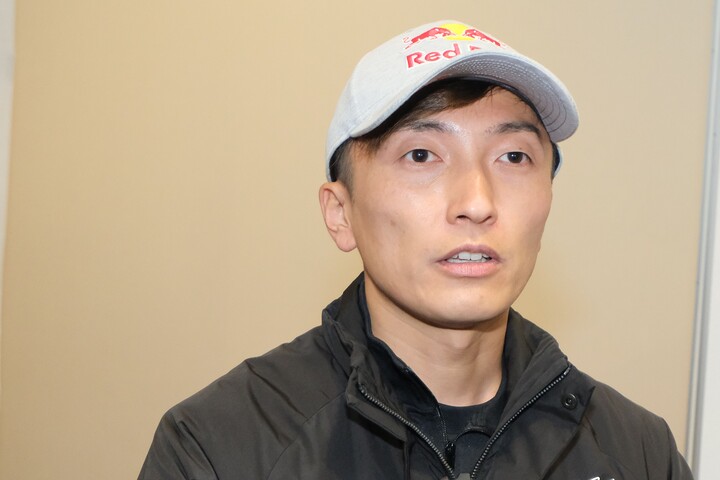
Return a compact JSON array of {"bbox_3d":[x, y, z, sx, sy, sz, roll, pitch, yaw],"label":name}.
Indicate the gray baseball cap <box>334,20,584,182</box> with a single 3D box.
[{"bbox_3d":[0.068,-0.114,1.000,0.180,0.138,0.262,2,-20,-12],"label":"gray baseball cap"}]

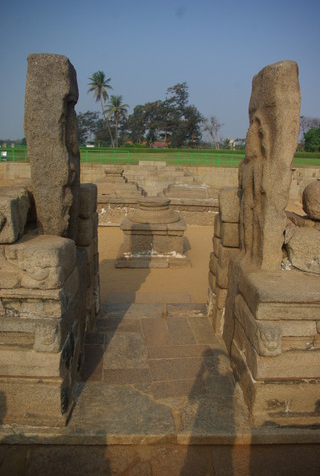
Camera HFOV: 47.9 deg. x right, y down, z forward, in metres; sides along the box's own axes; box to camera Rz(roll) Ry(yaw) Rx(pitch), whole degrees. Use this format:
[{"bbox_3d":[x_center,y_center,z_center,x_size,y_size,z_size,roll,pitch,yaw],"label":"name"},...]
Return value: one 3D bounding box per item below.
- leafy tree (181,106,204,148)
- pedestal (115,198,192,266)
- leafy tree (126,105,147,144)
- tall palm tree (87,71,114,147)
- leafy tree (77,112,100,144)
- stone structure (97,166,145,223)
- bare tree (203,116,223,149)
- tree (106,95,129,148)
[{"bbox_3d":[6.607,-23.061,74.324,5.161,8.486,4.903,2,14,5],"label":"leafy tree"},{"bbox_3d":[-0.139,-0.181,7.175,1.407,1.179,1.336,0,14,-2],"label":"pedestal"},{"bbox_3d":[-4.982,-23.789,76.323,4.240,8.512,4.028,0,14,-4],"label":"leafy tree"},{"bbox_3d":[-11.542,-24.796,70.131,5.162,14.293,5.059,-2,15,-9],"label":"tall palm tree"},{"bbox_3d":[-15.885,-24.227,79.982,5.332,7.560,5.066,-2,15,-11],"label":"leafy tree"},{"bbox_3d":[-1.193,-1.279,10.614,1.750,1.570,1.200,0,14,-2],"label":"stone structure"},{"bbox_3d":[10.601,-20.750,71.332,4.161,6.317,3.953,3,15,8],"label":"bare tree"},{"bbox_3d":[-8.343,-22.815,71.088,4.640,9.983,4.548,-1,14,-6],"label":"tree"}]

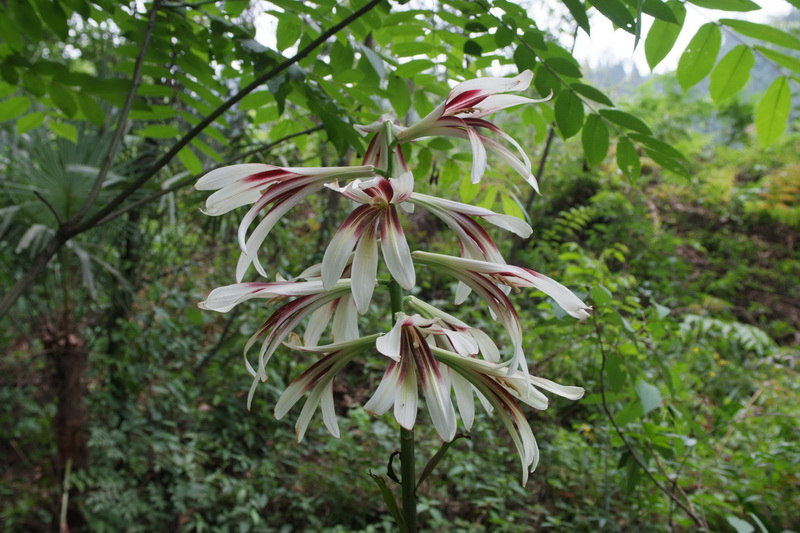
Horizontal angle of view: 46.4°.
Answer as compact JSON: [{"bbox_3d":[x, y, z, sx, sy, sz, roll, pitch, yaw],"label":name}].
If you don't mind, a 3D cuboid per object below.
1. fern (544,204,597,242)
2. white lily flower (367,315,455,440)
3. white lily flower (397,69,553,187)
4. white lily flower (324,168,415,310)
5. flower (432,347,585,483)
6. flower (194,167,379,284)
[{"bbox_3d":[0.638,-0.160,3.500,0.200,0.140,0.160,-1,0,-18],"label":"fern"},{"bbox_3d":[0.006,0.088,0.775,0.080,0.103,0.105,0,12,-6],"label":"white lily flower"},{"bbox_3d":[0.065,-0.113,0.810,0.133,0.100,0.095,0,3,18],"label":"white lily flower"},{"bbox_3d":[-0.021,-0.024,0.765,0.085,0.110,0.115,0,9,7],"label":"white lily flower"},{"bbox_3d":[0.095,0.123,0.800,0.135,0.105,0.090,14,6,15],"label":"flower"},{"bbox_3d":[-0.102,-0.039,0.810,0.150,0.092,0.095,-7,4,-12],"label":"flower"}]

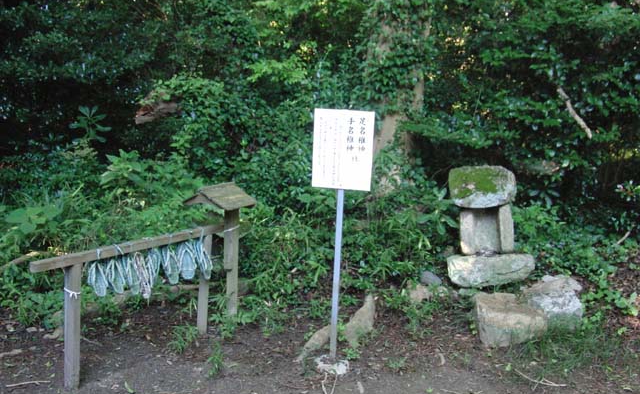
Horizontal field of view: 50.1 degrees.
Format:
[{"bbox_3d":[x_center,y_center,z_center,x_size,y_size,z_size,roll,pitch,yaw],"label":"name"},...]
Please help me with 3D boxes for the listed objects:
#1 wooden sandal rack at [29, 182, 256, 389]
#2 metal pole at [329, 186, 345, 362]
[{"bbox_3d":[-1.092,0.532,4.546,0.380,1.090,1.900,6,9,29],"label":"wooden sandal rack"},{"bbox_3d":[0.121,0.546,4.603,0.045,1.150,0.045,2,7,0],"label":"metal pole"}]

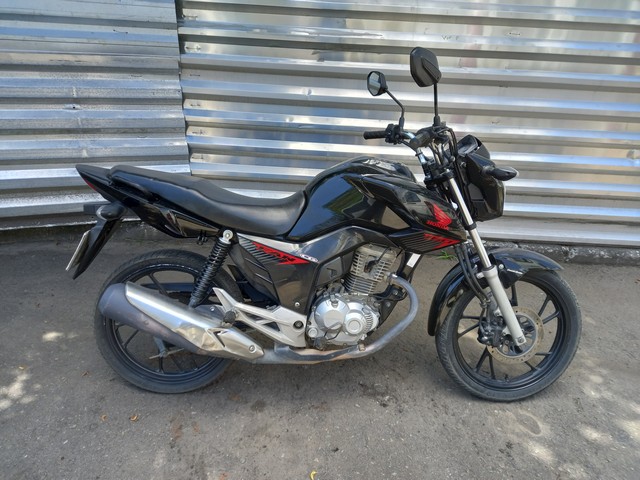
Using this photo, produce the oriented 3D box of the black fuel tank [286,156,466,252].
[{"bbox_3d":[0.203,-0.142,1.698,0.616,0.315,0.349,2,15,-2],"label":"black fuel tank"}]

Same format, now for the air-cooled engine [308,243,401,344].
[{"bbox_3d":[0.120,0.195,1.777,0.349,0.383,0.305,2,15,-2],"label":"air-cooled engine"}]

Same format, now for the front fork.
[{"bbox_3d":[0.625,0.078,1.770,0.087,0.705,0.228,-26,14,-1],"label":"front fork"}]

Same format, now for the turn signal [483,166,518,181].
[{"bbox_3d":[0.605,-0.215,1.546,0.080,0.050,0.112,0,12,-7],"label":"turn signal"}]

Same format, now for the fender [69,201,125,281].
[{"bbox_3d":[-0.812,0.009,1.714,0.228,0.301,0.184,2,15,-2],"label":"fender"}]

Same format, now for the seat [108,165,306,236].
[{"bbox_3d":[-0.394,-0.141,1.685,0.703,0.218,0.262,2,15,-2],"label":"seat"}]

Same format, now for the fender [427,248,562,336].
[{"bbox_3d":[0.694,0.206,1.806,0.529,0.349,0.126,0,12,-7],"label":"fender"}]

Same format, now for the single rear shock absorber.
[{"bbox_3d":[-0.388,0.134,1.617,0.058,0.360,0.058,27,12,-8],"label":"single rear shock absorber"}]

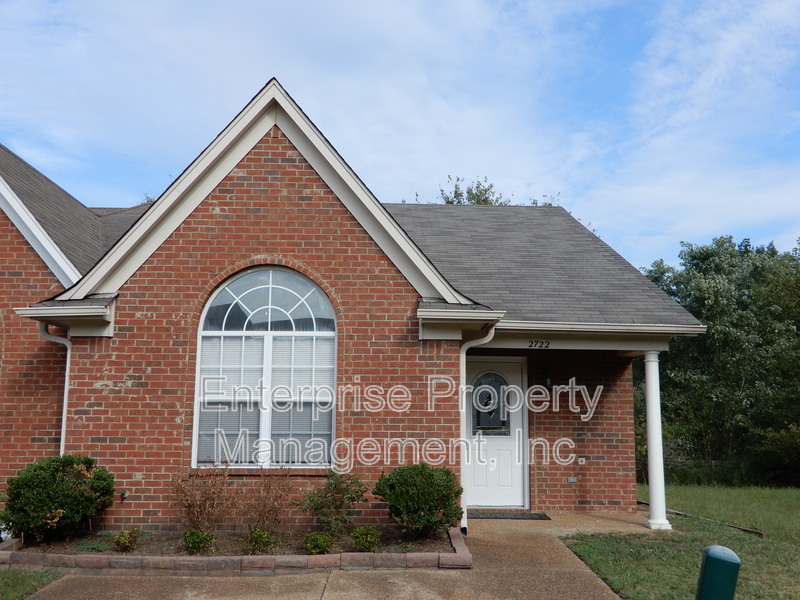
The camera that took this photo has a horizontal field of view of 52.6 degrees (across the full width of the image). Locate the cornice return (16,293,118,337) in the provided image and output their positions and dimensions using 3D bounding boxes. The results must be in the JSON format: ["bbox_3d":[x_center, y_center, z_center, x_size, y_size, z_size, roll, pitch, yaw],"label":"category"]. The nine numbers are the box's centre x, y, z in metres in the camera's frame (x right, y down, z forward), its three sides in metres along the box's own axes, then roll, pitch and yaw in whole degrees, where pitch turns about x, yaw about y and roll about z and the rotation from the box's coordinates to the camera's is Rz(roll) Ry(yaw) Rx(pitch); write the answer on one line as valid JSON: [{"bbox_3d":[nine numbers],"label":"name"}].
[{"bbox_3d":[-3.690,0.147,8.974,0.990,0.500,0.460,0,-9,0],"label":"cornice return"}]

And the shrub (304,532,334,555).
[{"bbox_3d":[-0.776,2.347,7.800,0.286,0.197,0.286,1,-9,-1],"label":"shrub"}]

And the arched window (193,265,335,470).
[{"bbox_3d":[-1.553,0.768,9.400,1.627,2.335,0.110,1,-9,-1],"label":"arched window"}]

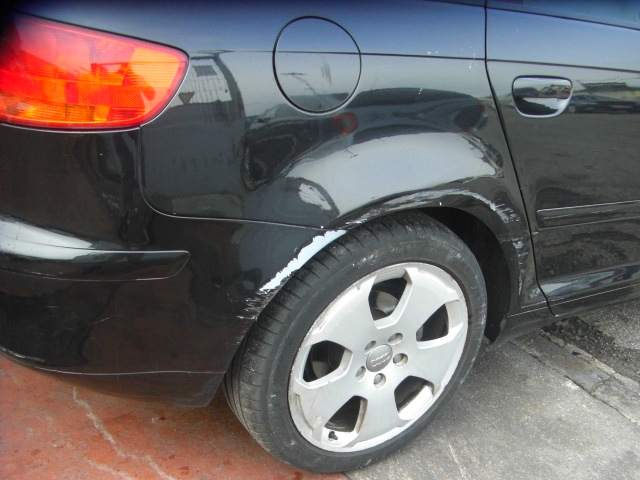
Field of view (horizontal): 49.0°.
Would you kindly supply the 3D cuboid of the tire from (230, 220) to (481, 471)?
[{"bbox_3d":[0.088,0.225,1.615,0.633,0.630,0.226,-6,27,-31],"label":"tire"}]

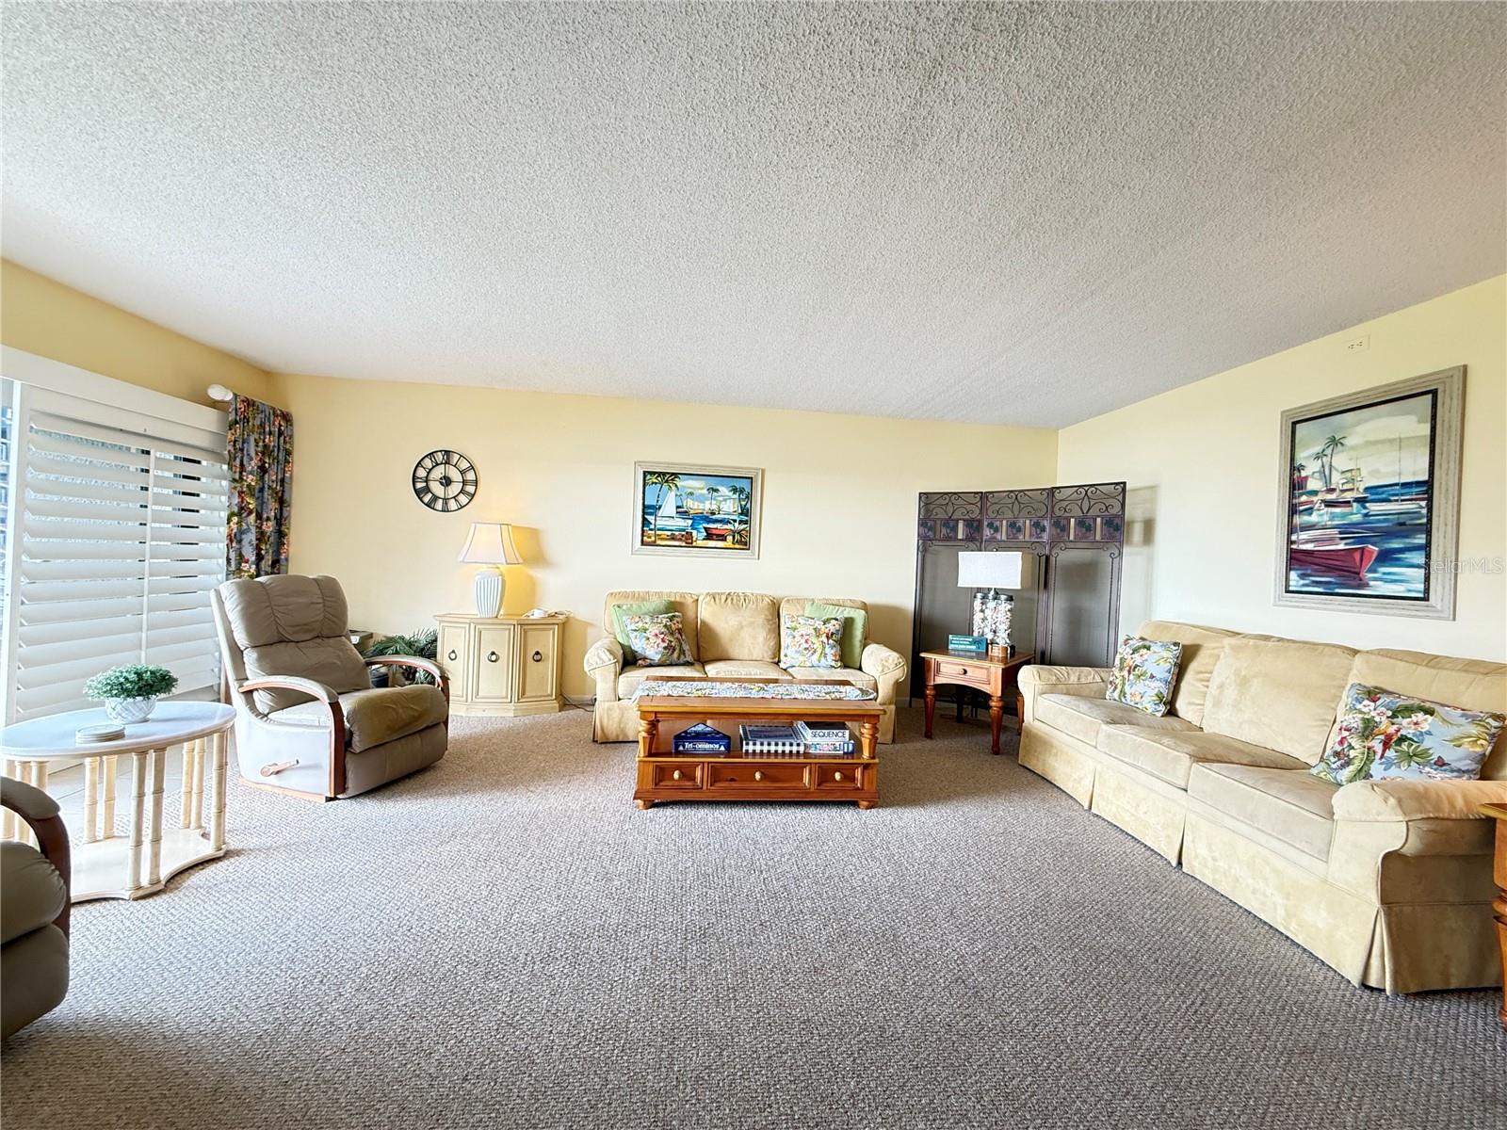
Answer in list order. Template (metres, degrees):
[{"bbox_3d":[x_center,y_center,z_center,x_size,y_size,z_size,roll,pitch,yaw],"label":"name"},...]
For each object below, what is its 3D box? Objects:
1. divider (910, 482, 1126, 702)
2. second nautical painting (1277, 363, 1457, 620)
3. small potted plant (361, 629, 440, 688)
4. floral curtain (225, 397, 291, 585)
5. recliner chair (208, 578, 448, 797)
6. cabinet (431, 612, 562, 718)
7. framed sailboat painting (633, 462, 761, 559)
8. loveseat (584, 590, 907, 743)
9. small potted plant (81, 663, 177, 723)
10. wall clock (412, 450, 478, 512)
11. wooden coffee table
[{"bbox_3d":[1.950,0.335,4.640,1.540,1.815,0.164,3,0,45],"label":"divider"},{"bbox_3d":[2.864,-0.297,2.884,0.033,1.042,0.768,2,0,-6],"label":"second nautical painting"},{"bbox_3d":[-2.567,0.764,4.432,0.530,0.580,0.460,2,1,-5],"label":"small potted plant"},{"bbox_3d":[-3.508,-0.058,4.307,0.130,2.130,0.560,2,1,-5],"label":"floral curtain"},{"bbox_3d":[-2.269,0.578,3.323,0.960,1.030,0.730,3,1,20],"label":"recliner chair"},{"bbox_3d":[-1.896,0.740,4.590,0.970,0.700,0.450,2,1,-5],"label":"cabinet"},{"bbox_3d":[-0.447,-0.433,4.923,1.020,0.745,0.040,2,1,-5],"label":"framed sailboat painting"},{"bbox_3d":[-0.063,0.694,4.437,2.150,0.940,0.920,2,0,-6],"label":"loveseat"},{"bbox_3d":[-2.311,0.478,2.268,0.255,0.190,0.255,2,0,-6],"label":"small potted plant"},{"bbox_3d":[-2.332,-0.633,4.623,0.471,0.471,0.040,2,0,-6],"label":"wall clock"},{"bbox_3d":[0.006,0.922,3.229,1.200,0.505,0.650,2,0,-6],"label":"wooden coffee table"}]

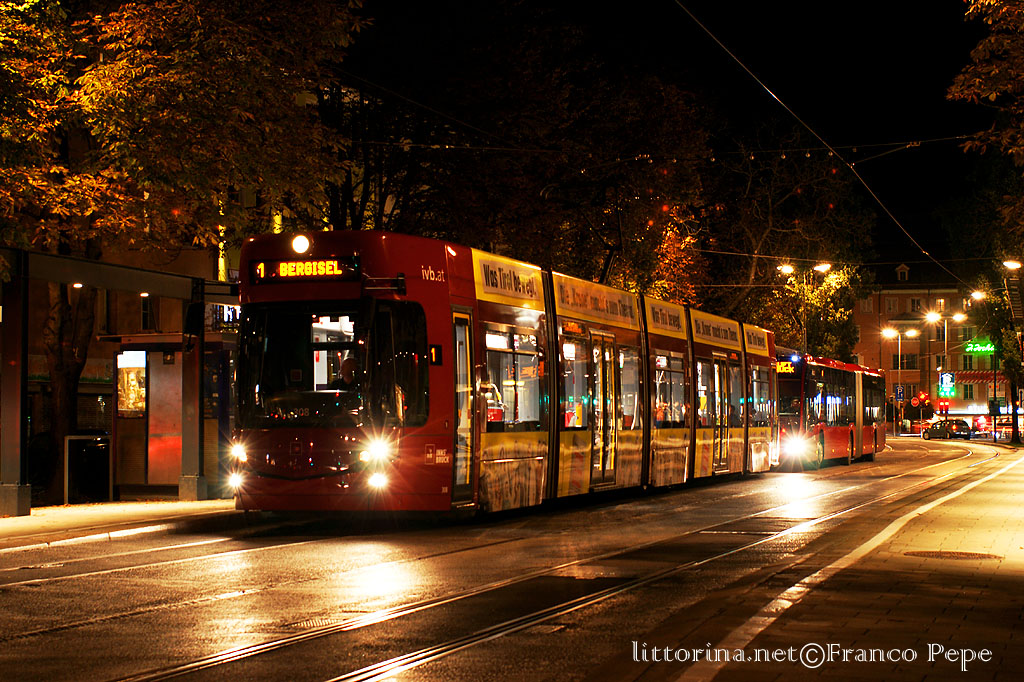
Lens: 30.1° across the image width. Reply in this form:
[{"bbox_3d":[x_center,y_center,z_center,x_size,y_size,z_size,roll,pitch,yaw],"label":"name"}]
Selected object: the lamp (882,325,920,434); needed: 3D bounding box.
[{"bbox_3d":[32.586,3.549,160.186,2.500,8.900,0.450,0,-2,6],"label":"lamp"}]

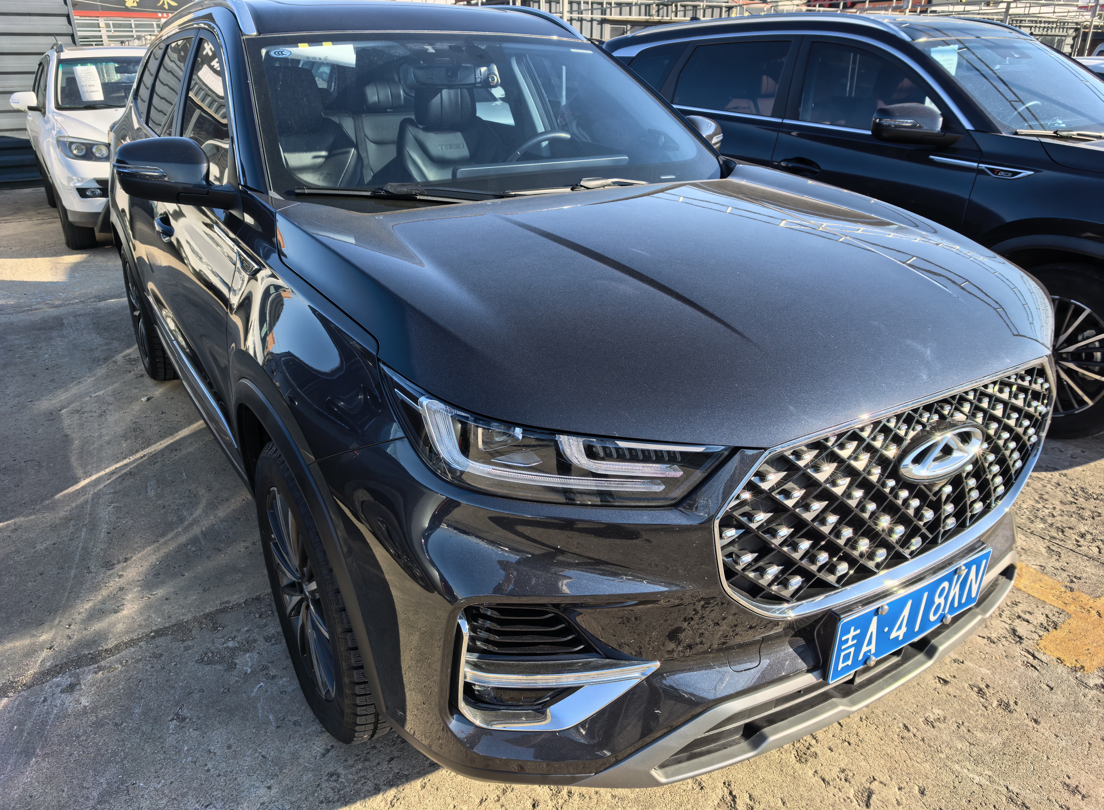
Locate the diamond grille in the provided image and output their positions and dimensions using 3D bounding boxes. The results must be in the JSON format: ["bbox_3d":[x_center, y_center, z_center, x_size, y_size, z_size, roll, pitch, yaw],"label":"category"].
[{"bbox_3d":[0.661,0.157,1.387,0.964,0.376,0.142,-14,26,-30],"label":"diamond grille"}]

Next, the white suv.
[{"bbox_3d":[-4.396,-2.842,8.210,1.870,1.750,4.600,-14,26,-30],"label":"white suv"}]

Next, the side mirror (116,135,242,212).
[{"bbox_3d":[-0.966,-0.594,1.959,0.274,0.193,0.223,-14,26,-30],"label":"side mirror"}]

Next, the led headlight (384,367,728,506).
[{"bbox_3d":[-0.005,0.044,1.198,0.447,0.193,0.416,-14,26,-30],"label":"led headlight"}]

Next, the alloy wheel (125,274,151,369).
[{"bbox_3d":[-2.033,-0.486,3.966,0.193,0.502,0.502,-14,26,-30],"label":"alloy wheel"}]

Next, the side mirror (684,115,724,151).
[{"bbox_3d":[0.585,-0.985,2.880,0.274,0.193,0.223,-14,26,-30],"label":"side mirror"}]

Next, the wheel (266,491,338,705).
[{"bbox_3d":[-0.527,0.411,1.812,0.193,0.502,0.502,-14,26,-30],"label":"wheel"}]

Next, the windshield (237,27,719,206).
[{"bbox_3d":[-0.202,-0.919,2.384,1.482,0.487,0.731,-14,26,-30],"label":"windshield"}]

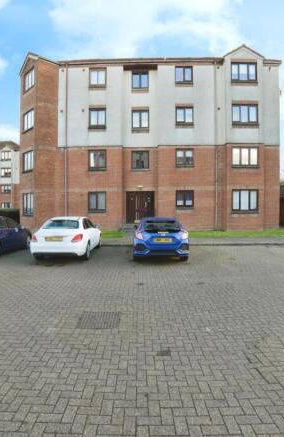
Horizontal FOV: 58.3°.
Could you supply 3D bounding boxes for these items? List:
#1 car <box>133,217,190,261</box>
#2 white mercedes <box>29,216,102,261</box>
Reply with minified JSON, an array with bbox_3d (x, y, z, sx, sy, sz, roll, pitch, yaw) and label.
[{"bbox_3d":[0.670,0.670,10.000,1.820,1.430,4.500,0,2,1],"label":"car"},{"bbox_3d":[-2.750,0.660,10.180,1.830,1.440,4.680,0,2,-1],"label":"white mercedes"}]

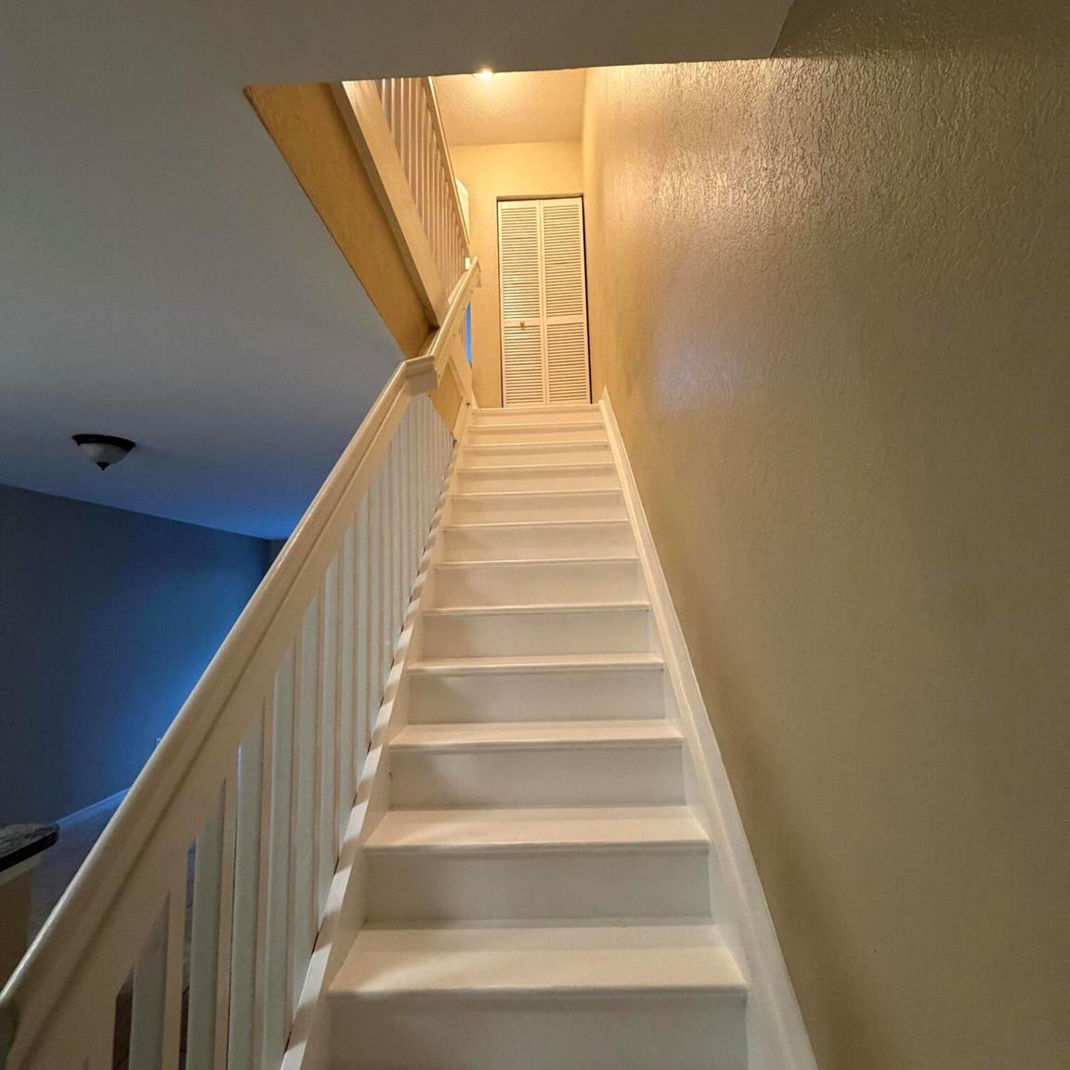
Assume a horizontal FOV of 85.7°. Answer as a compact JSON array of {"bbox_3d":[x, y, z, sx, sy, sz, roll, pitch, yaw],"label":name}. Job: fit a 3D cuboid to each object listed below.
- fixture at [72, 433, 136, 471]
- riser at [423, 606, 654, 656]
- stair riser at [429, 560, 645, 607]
[{"bbox_3d":[-2.473,-0.452,3.314,0.292,0.174,0.292,-2,-6,1],"label":"fixture"},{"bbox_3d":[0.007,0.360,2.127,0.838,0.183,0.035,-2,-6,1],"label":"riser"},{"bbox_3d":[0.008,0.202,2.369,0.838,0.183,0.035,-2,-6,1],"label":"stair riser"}]

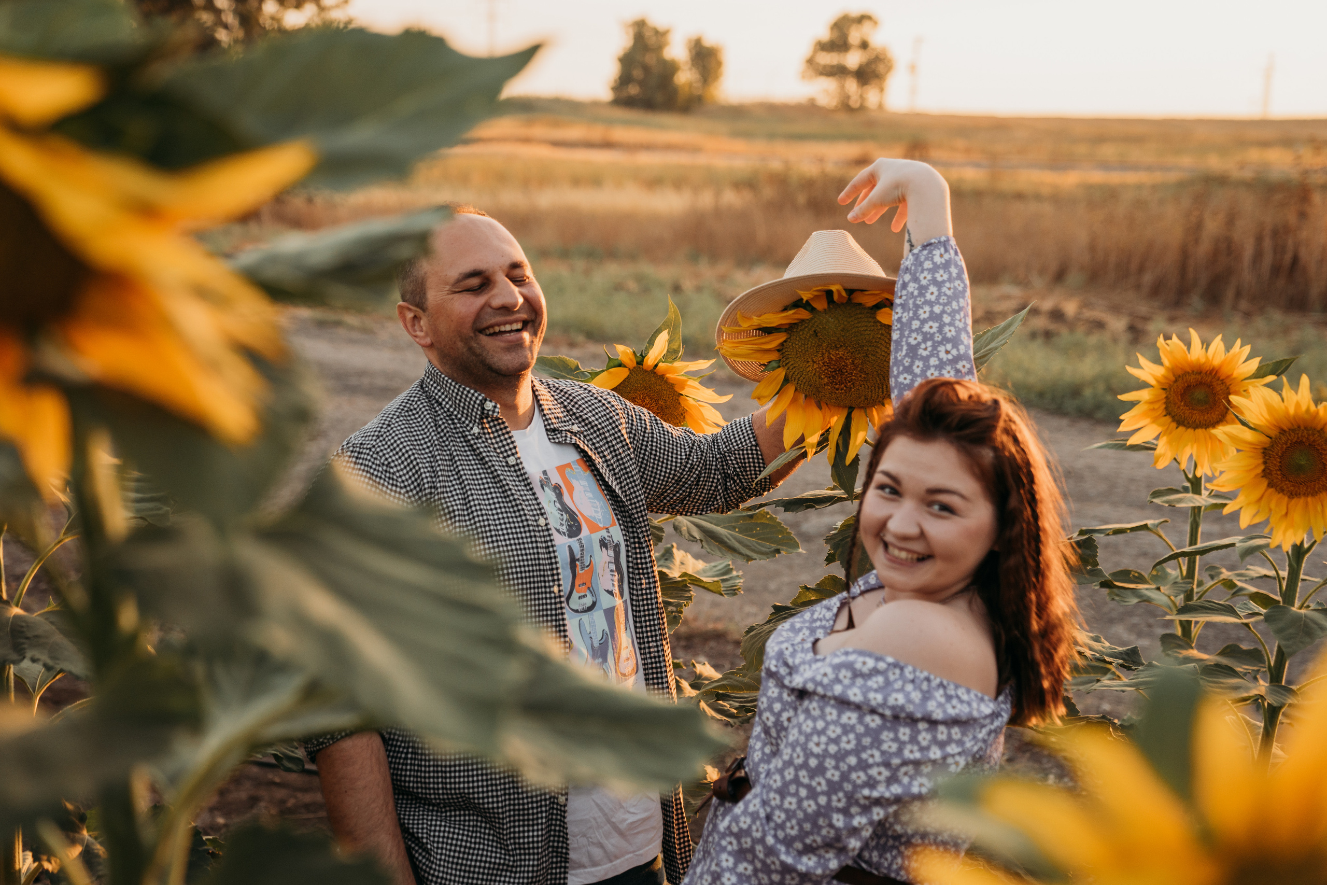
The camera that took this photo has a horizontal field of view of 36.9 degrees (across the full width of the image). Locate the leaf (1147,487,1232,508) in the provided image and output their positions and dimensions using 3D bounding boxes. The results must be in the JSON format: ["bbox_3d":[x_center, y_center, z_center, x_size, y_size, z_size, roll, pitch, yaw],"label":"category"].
[{"bbox_3d":[0.812,0.085,3.070,0.115,0.025,0.100,6,10,26],"label":"leaf"}]

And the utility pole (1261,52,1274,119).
[{"bbox_3d":[74.337,-43.866,245.000,0.900,8.100,0.500,2,9,0],"label":"utility pole"}]

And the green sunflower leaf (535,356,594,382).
[{"bbox_3d":[-0.147,-0.105,2.860,0.095,0.030,0.065,8,22,7],"label":"green sunflower leaf"}]

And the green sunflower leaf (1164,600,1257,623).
[{"bbox_3d":[0.824,0.255,3.000,0.135,0.028,0.085,0,9,-12],"label":"green sunflower leaf"}]

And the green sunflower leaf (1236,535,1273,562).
[{"bbox_3d":[0.882,0.158,2.970,0.050,0.030,0.055,24,40,30],"label":"green sunflower leaf"}]

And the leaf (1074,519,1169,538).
[{"bbox_3d":[0.707,0.133,3.080,0.140,0.025,0.085,0,9,-9],"label":"leaf"}]

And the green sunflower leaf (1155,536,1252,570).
[{"bbox_3d":[0.809,0.165,2.980,0.150,0.035,0.085,-11,9,-8],"label":"green sunflower leaf"}]

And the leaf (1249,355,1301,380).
[{"bbox_3d":[0.970,-0.118,3.170,0.100,0.030,0.070,-14,23,-16],"label":"leaf"}]

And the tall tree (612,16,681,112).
[{"bbox_3d":[-1.778,-36.995,195.000,6.800,9.200,6.500,2,9,0],"label":"tall tree"}]

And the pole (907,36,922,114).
[{"bbox_3d":[28.362,-41.456,225.000,0.900,8.400,0.500,2,9,0],"label":"pole"}]

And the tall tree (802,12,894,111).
[{"bbox_3d":[18.080,-37.248,195.000,8.900,9.600,8.500,2,9,0],"label":"tall tree"}]

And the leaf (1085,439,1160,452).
[{"bbox_3d":[0.727,0.005,3.140,0.120,0.020,0.085,1,9,-6],"label":"leaf"}]

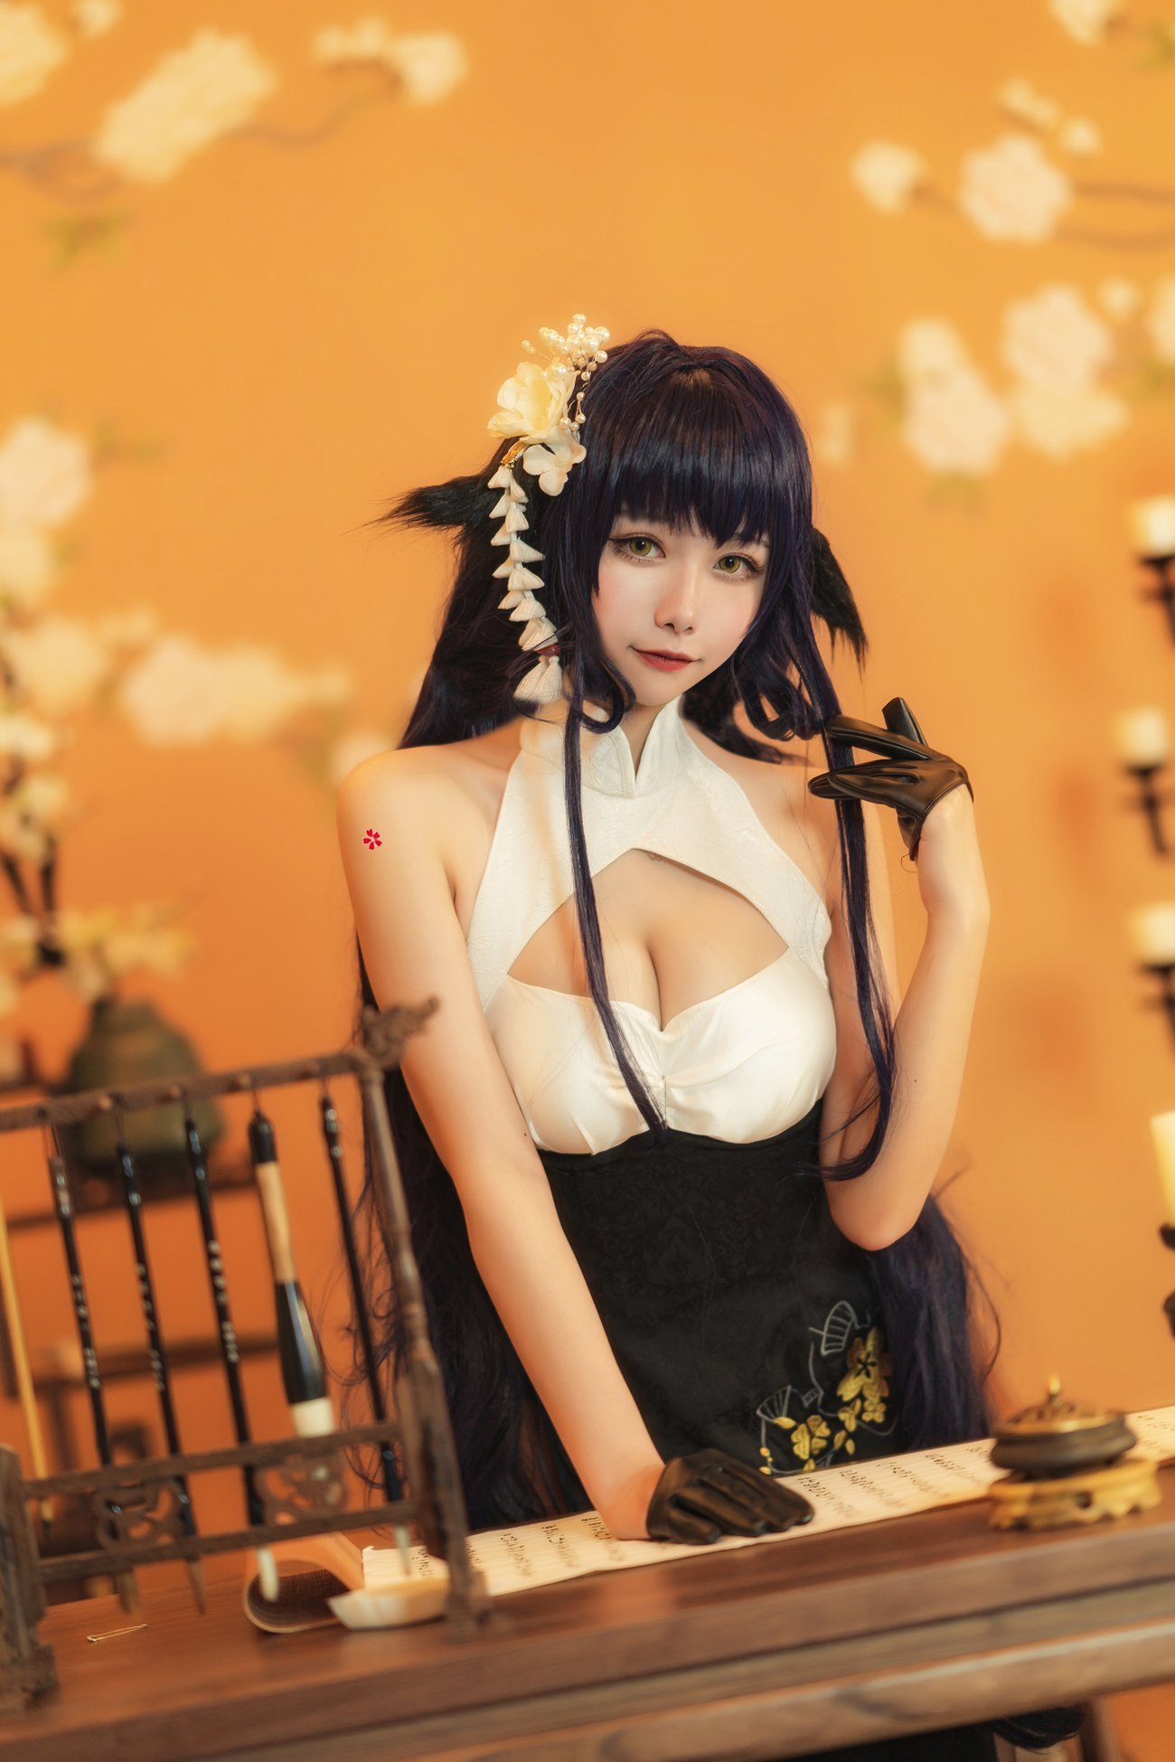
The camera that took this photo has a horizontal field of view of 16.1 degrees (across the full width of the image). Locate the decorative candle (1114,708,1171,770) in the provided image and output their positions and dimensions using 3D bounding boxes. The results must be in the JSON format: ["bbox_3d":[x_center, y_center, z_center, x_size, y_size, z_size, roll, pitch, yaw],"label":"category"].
[{"bbox_3d":[0.561,-0.144,4.200,0.052,0.056,0.052,-9,1,0],"label":"decorative candle"}]

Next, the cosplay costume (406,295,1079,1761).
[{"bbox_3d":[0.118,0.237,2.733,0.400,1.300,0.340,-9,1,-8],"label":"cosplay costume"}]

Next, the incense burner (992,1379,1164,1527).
[{"bbox_3d":[0.270,0.319,2.310,0.098,0.076,0.098,-9,1,0],"label":"incense burner"}]

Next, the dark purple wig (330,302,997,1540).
[{"bbox_3d":[0.024,0.070,2.761,0.430,0.900,0.320,-9,1,-8],"label":"dark purple wig"}]

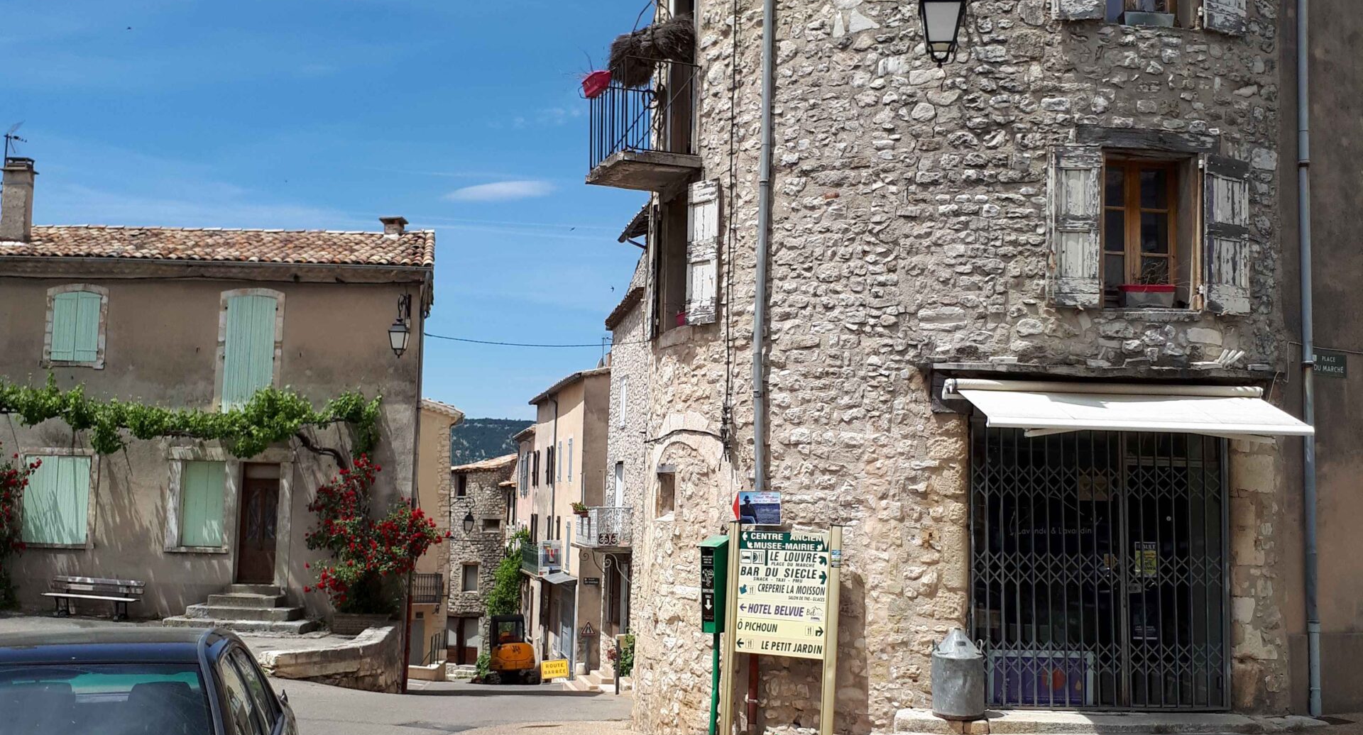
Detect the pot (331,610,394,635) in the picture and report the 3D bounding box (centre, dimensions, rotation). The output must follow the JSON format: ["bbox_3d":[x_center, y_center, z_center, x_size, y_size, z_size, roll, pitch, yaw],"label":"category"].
[{"bbox_3d":[-5.919,4.775,26.265,1.100,0.380,0.480,1,-5,-2],"label":"pot"}]

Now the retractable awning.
[{"bbox_3d":[3.714,0.343,11.723,2.750,0.477,0.950,2,-6,-5],"label":"retractable awning"}]

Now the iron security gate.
[{"bbox_3d":[3.544,1.646,12.070,2.255,2.473,0.250,2,-6,-4],"label":"iron security gate"}]

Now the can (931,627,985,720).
[{"bbox_3d":[2.237,2.450,11.422,0.457,0.681,0.437,1,-6,0],"label":"can"}]

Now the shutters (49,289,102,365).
[{"bbox_3d":[-11.658,-0.781,27.316,0.875,1.323,0.060,1,-5,-1],"label":"shutters"}]

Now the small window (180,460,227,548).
[{"bbox_3d":[-9.186,2.632,27.255,0.759,1.658,0.060,1,-5,-1],"label":"small window"}]

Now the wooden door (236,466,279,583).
[{"bbox_3d":[-8.043,2.987,26.969,0.755,2.296,0.120,1,-6,2],"label":"wooden door"}]

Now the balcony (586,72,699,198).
[{"bbox_3d":[-0.377,-2.403,14.388,0.800,1.100,1.280,3,-6,-19],"label":"balcony"}]

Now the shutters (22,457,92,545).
[{"bbox_3d":[-11.919,2.539,27.061,1.223,1.687,0.080,1,-5,-1],"label":"shutters"}]

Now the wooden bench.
[{"bbox_3d":[-10.974,4.339,26.497,1.740,0.690,0.560,4,-5,-1],"label":"wooden bench"}]

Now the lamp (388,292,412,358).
[{"bbox_3d":[-5.232,-0.769,26.767,0.380,1.200,0.780,1,-6,2],"label":"lamp"}]

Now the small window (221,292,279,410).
[{"bbox_3d":[-8.331,-0.223,27.330,0.959,2.338,0.060,1,-5,-1],"label":"small window"}]

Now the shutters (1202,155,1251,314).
[{"bbox_3d":[5.220,-1.257,13.444,0.523,1.456,0.050,3,-6,-24],"label":"shutters"}]

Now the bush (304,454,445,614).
[{"bbox_3d":[-5.671,3.104,26.260,2.500,2.950,1.100,1,-6,2],"label":"bush"}]

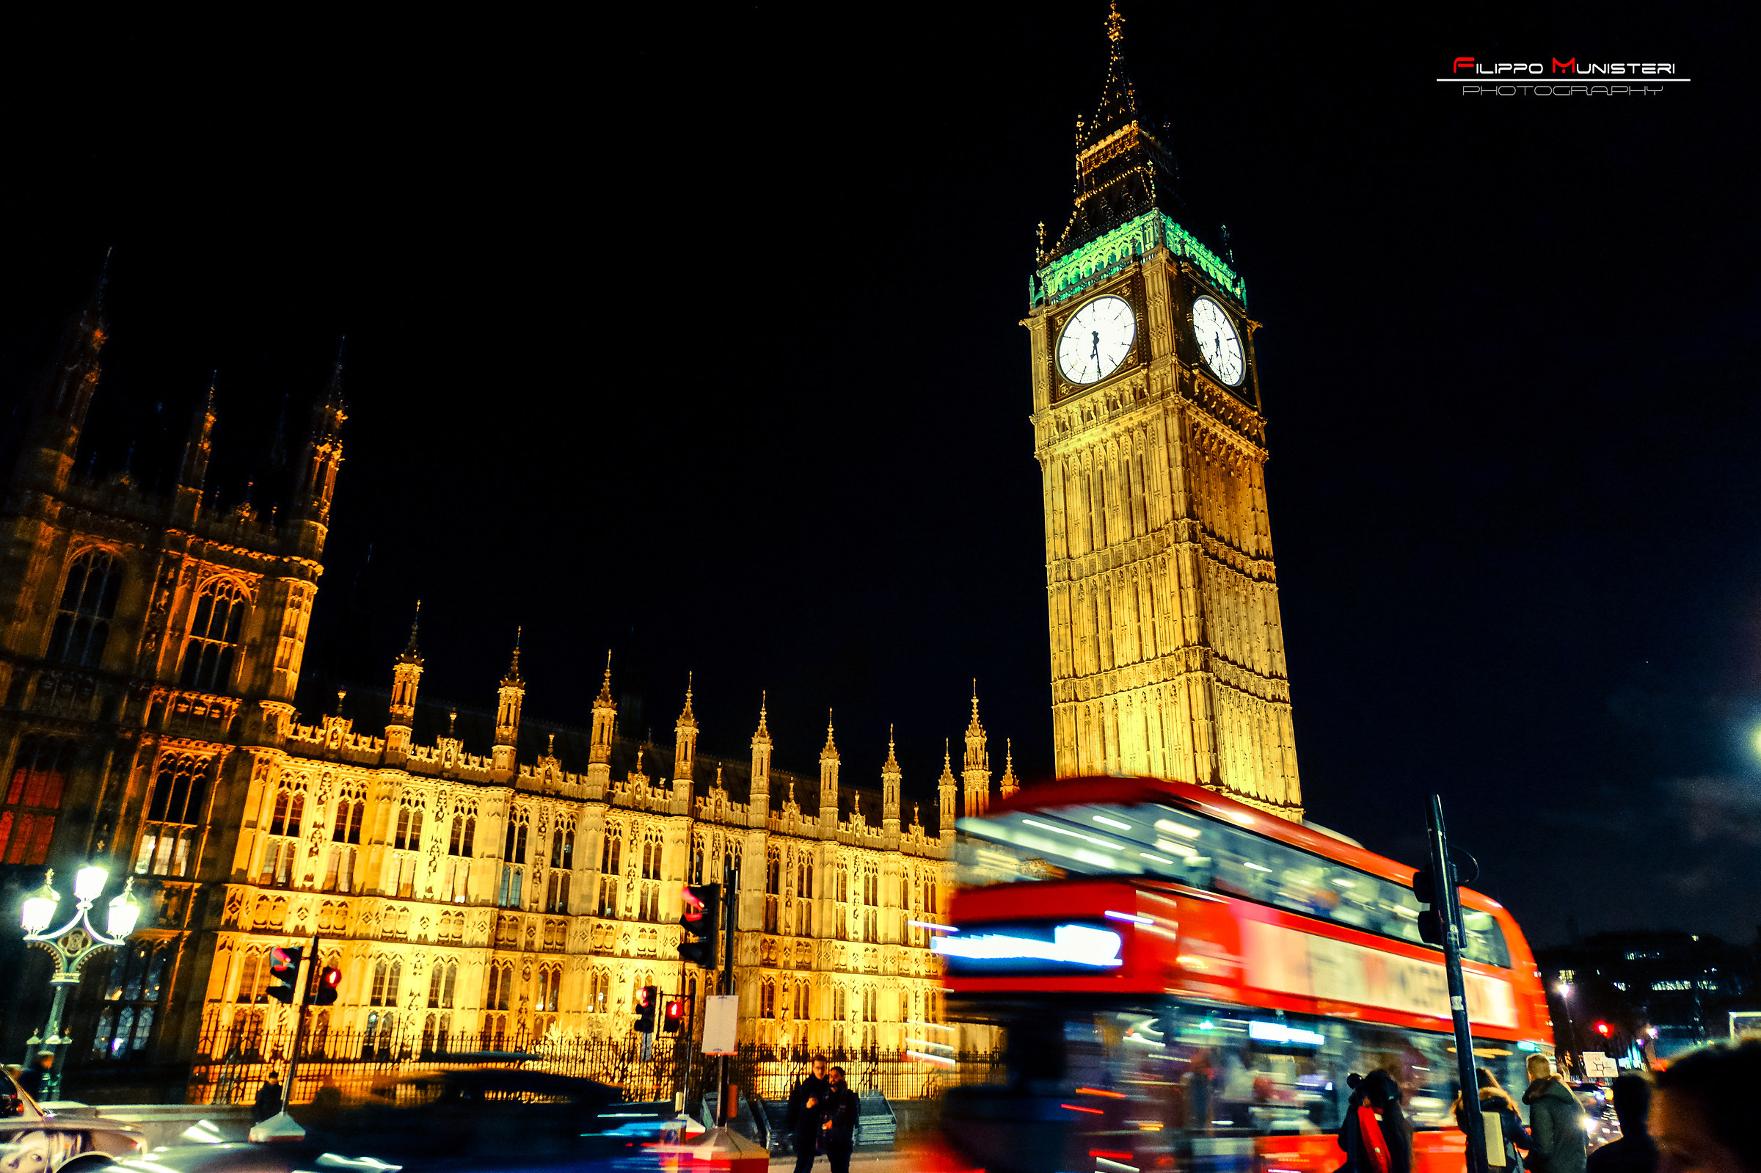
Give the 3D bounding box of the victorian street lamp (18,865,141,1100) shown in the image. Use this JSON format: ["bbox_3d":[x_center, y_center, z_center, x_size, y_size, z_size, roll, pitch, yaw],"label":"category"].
[{"bbox_3d":[-13.475,6.266,19.443,1.580,4.150,0.580,19,-28,-39],"label":"victorian street lamp"}]

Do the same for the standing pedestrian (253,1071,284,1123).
[{"bbox_3d":[-11.413,9.893,21.686,0.500,1.720,0.340,11,-23,-23],"label":"standing pedestrian"}]

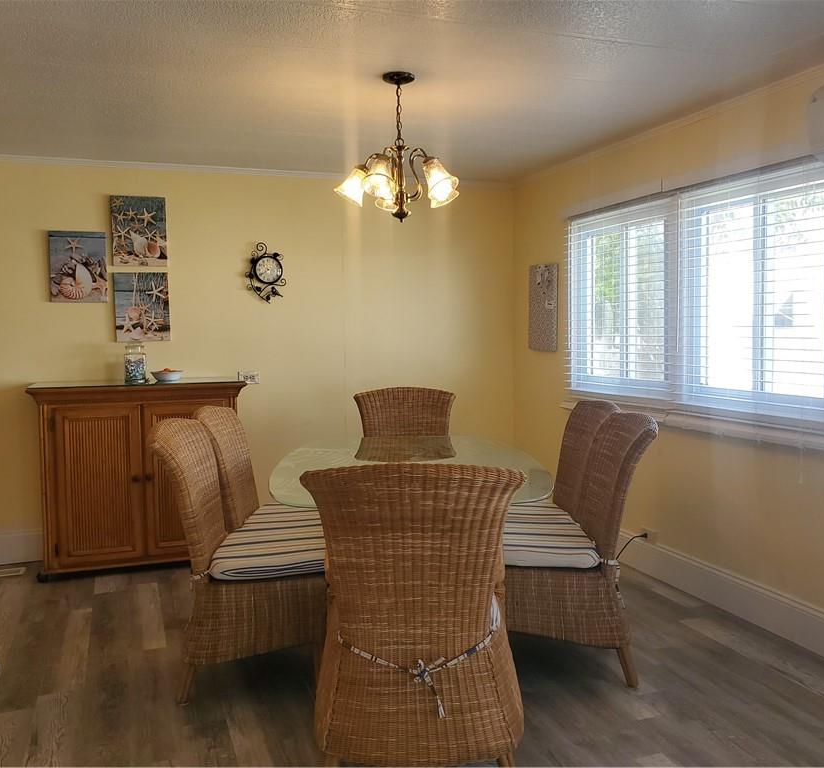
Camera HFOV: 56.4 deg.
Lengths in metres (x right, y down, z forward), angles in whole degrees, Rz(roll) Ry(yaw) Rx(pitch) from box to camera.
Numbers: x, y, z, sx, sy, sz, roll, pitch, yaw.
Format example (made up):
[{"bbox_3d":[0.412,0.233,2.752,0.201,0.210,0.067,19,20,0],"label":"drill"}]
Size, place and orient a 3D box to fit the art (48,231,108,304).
[{"bbox_3d":[-1.788,-0.624,4.123,0.283,0.370,0.025,-2,4,-21],"label":"art"}]

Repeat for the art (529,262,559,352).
[{"bbox_3d":[0.834,-0.485,4.875,0.022,0.540,0.320,-2,3,-22],"label":"art"}]

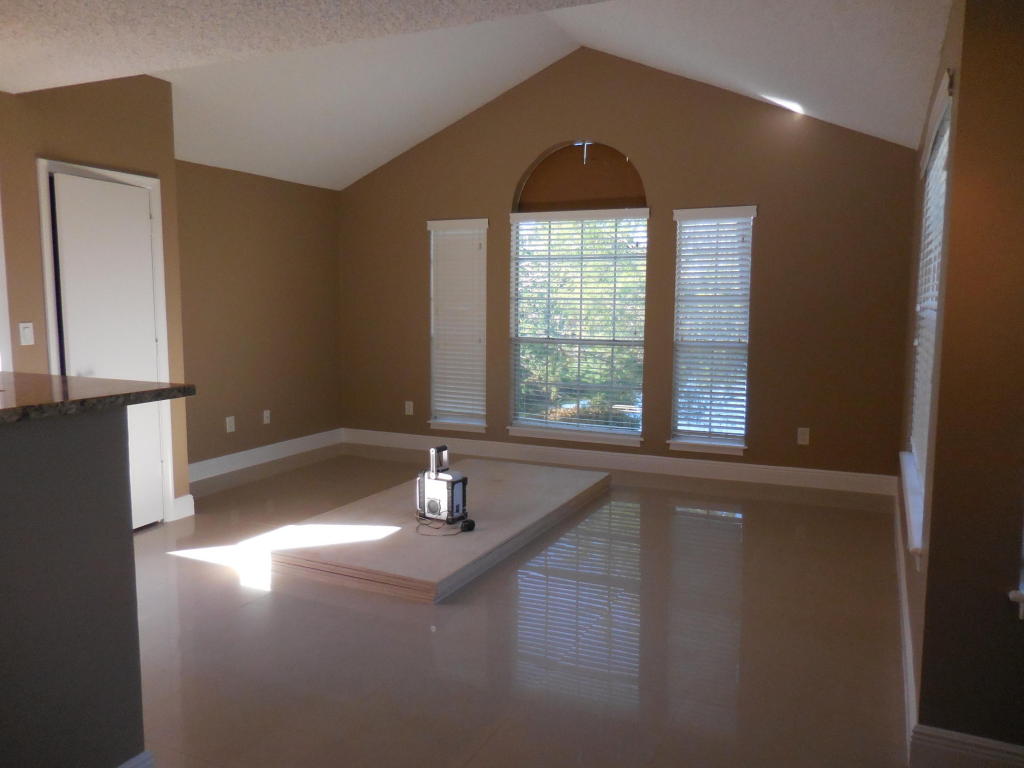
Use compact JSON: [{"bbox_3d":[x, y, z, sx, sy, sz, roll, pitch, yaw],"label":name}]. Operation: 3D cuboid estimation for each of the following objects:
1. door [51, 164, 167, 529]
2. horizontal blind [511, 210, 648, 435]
[{"bbox_3d":[-2.267,-0.132,4.216,0.037,2.013,0.590,2,6,22],"label":"door"},{"bbox_3d":[0.532,-0.504,6.118,1.206,1.801,0.080,3,6,27],"label":"horizontal blind"}]

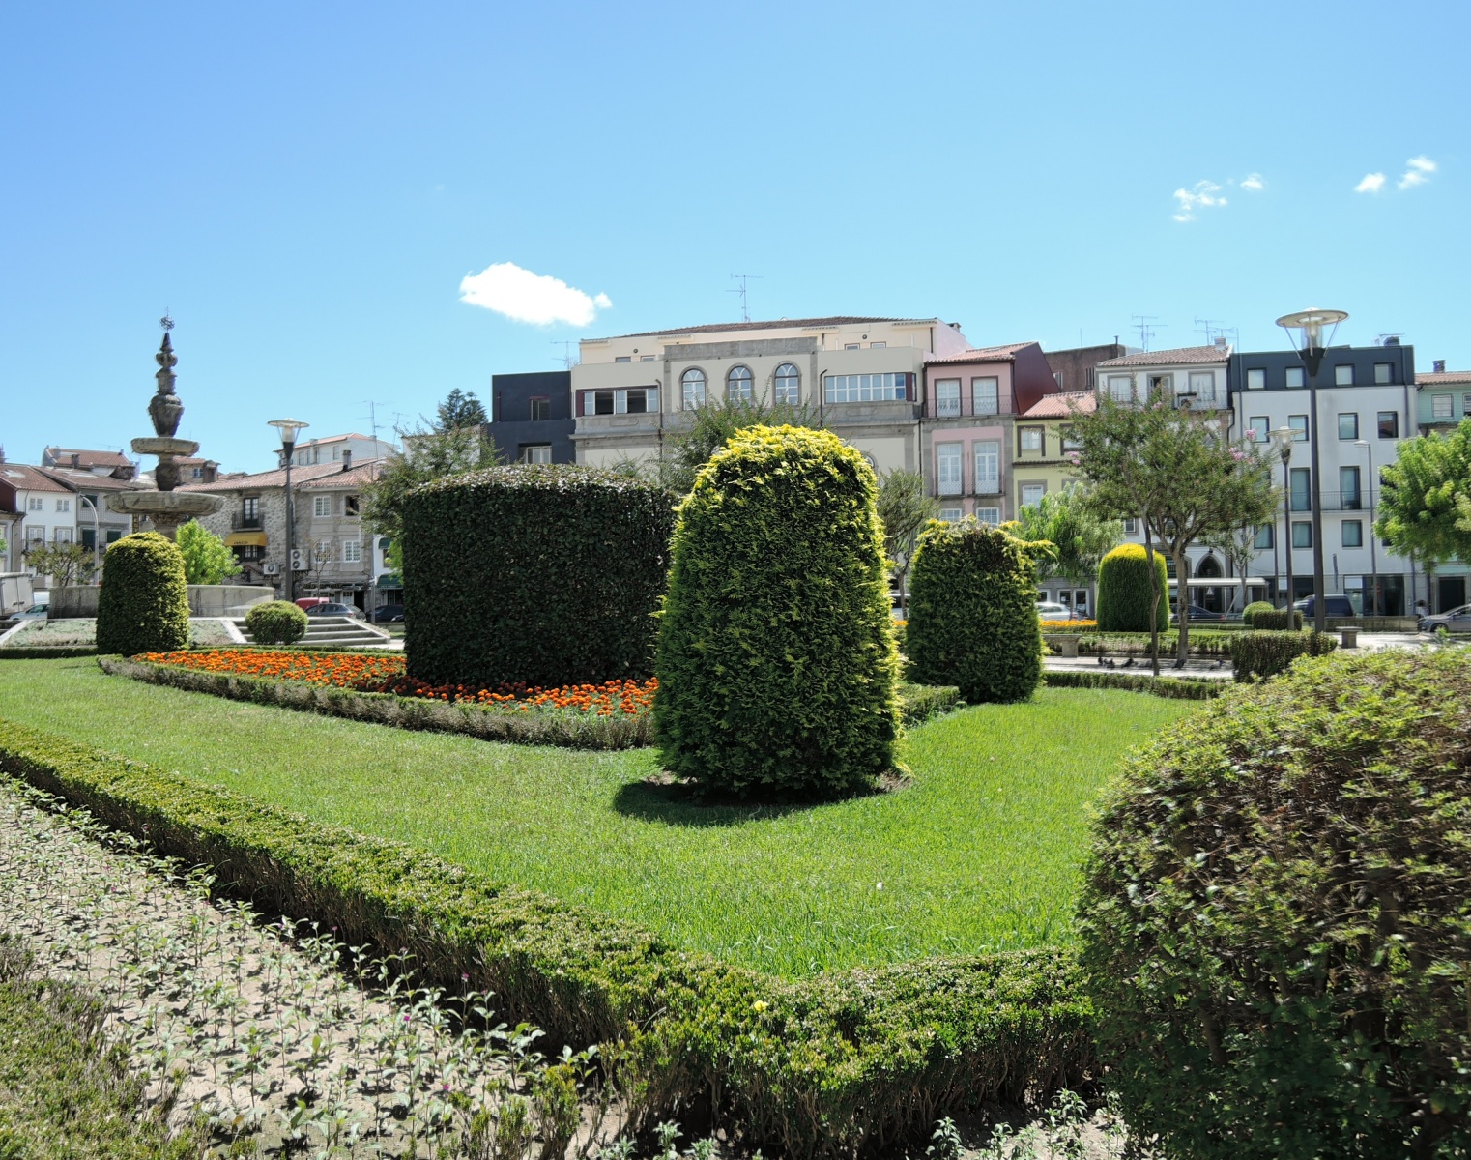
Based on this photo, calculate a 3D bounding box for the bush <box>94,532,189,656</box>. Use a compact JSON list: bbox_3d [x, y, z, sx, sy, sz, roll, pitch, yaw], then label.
[{"bbox_3d":[-11.907,0.274,21.499,1.880,2.460,1.880,-1,-2,0],"label":"bush"}]

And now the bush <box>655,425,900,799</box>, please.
[{"bbox_3d":[0.332,0.169,8.550,1.930,2.800,1.930,-1,-1,2],"label":"bush"}]

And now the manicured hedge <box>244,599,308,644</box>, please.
[{"bbox_3d":[-10.518,0.956,24.500,1.460,1.000,1.460,-1,-2,0],"label":"manicured hedge"}]

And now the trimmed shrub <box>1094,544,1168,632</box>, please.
[{"bbox_3d":[11.457,0.227,31.000,2.050,2.550,2.050,-1,-1,20],"label":"trimmed shrub"}]

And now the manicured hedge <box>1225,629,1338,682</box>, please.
[{"bbox_3d":[8.636,1.186,16.899,1.620,0.730,1.300,-1,-2,10],"label":"manicured hedge"}]

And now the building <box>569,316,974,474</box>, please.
[{"bbox_3d":[1.879,-6.248,66.447,22.000,18.500,9.000,-1,-2,10],"label":"building"}]

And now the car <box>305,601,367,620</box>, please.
[{"bbox_3d":[-21.418,1.986,55.990,4.250,1.470,1.780,-1,-2,12],"label":"car"}]

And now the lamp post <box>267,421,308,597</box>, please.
[{"bbox_3d":[-13.109,-1.655,31.487,1.240,6.200,1.240,-1,-2,0],"label":"lamp post"}]

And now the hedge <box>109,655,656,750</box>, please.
[{"bbox_3d":[-6.349,1.329,14.790,15.210,0.450,1.260,-2,-2,42],"label":"hedge"}]

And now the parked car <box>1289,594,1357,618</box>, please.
[{"bbox_3d":[29.344,1.642,55.000,4.400,1.750,1.800,-1,-1,11],"label":"parked car"}]

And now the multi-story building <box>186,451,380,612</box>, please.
[{"bbox_3d":[-27.258,-2.324,69.439,12.700,11.100,7.000,-1,-2,11],"label":"multi-story building"}]

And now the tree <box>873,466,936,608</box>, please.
[{"bbox_3d":[5.384,-1.108,34.500,2.450,5.000,2.400,-1,-1,9],"label":"tree"}]

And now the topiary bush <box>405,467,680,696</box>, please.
[{"bbox_3d":[-2.875,-0.081,16.000,4.150,3.280,4.100,0,-1,-10],"label":"topiary bush"}]

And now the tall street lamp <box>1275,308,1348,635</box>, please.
[{"bbox_3d":[10.047,-1.529,18.525,1.250,6.300,1.250,-1,-2,0],"label":"tall street lamp"}]

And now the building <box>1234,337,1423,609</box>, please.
[{"bbox_3d":[33.725,-5.233,64.115,9.600,15.500,8.500,-1,-1,11],"label":"building"}]

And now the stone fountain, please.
[{"bbox_3d":[-15.955,-3.365,30.000,3.350,7.700,3.350,-1,-2,0],"label":"stone fountain"}]

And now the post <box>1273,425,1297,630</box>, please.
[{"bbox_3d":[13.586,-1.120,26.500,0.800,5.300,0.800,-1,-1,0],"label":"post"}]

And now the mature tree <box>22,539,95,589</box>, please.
[{"bbox_3d":[-29.683,0.026,47.000,3.200,3.600,3.100,0,-1,-32],"label":"mature tree"}]

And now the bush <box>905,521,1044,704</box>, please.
[{"bbox_3d":[3.471,0.435,15.600,1.970,2.500,1.970,-1,-2,0],"label":"bush"}]

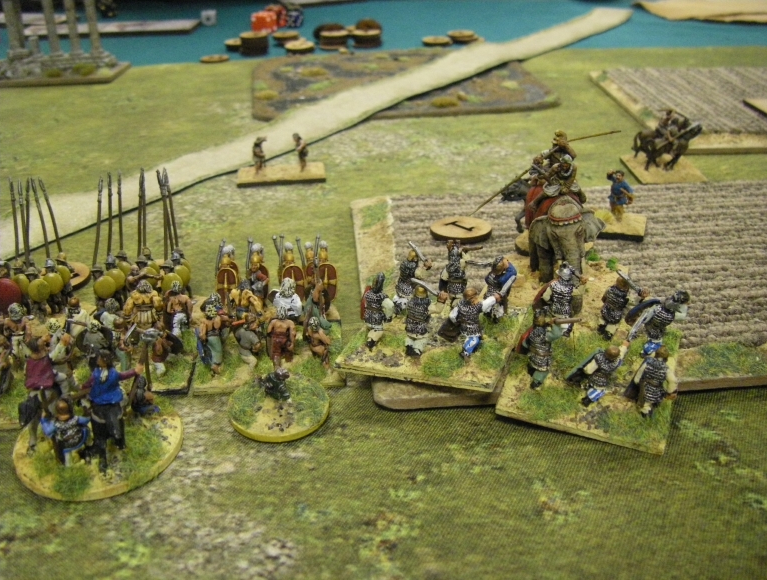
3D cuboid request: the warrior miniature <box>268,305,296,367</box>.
[{"bbox_3d":[-0.028,0.012,0.238,0.007,0.016,0.009,-2,26,0],"label":"warrior miniature"}]

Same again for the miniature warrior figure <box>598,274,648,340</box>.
[{"bbox_3d":[0.063,0.004,0.226,0.013,0.018,0.009,13,41,17],"label":"miniature warrior figure"}]

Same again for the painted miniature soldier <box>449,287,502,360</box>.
[{"bbox_3d":[0.023,0.008,0.216,0.015,0.018,0.009,6,28,11],"label":"painted miniature soldier"}]

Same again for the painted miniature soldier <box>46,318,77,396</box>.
[{"bbox_3d":[-0.084,0.017,0.218,0.009,0.020,0.009,-8,28,-18],"label":"painted miniature soldier"}]

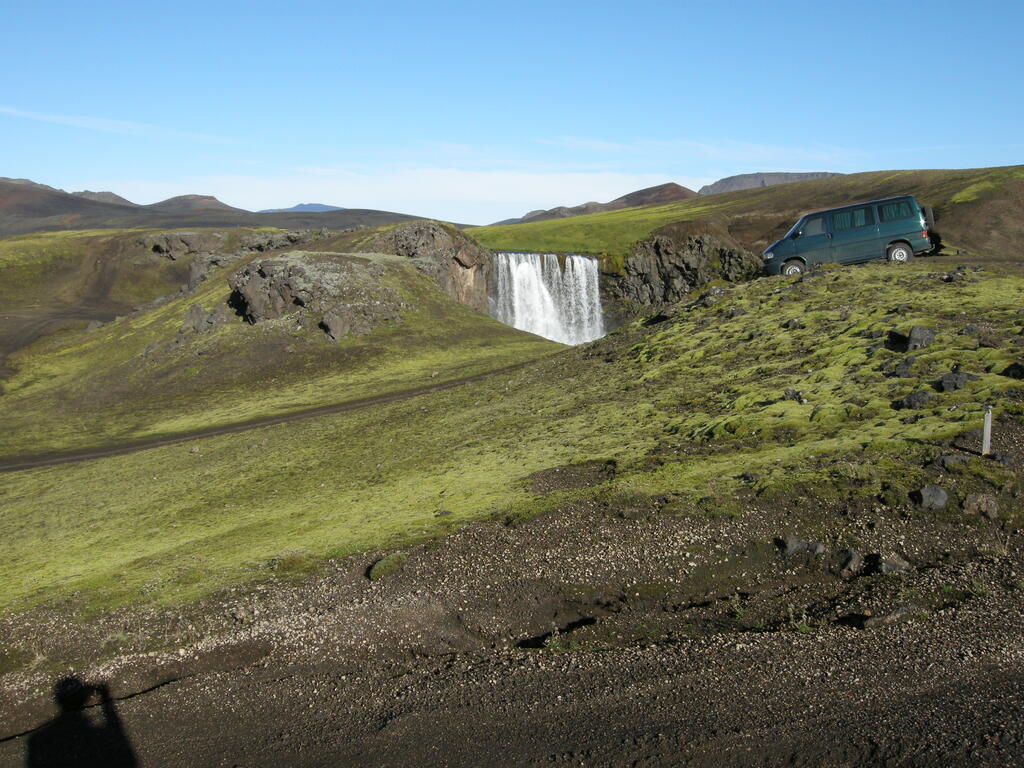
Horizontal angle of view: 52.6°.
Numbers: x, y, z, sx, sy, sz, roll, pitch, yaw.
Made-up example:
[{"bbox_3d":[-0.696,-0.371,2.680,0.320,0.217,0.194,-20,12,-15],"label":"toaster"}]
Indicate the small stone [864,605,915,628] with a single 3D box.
[{"bbox_3d":[1.606,0.988,4.400,0.210,0.070,0.120,-3,8,-22],"label":"small stone"}]

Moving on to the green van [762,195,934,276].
[{"bbox_3d":[9.780,-4.170,30.250,4.880,1.940,1.860,-7,4,21],"label":"green van"}]

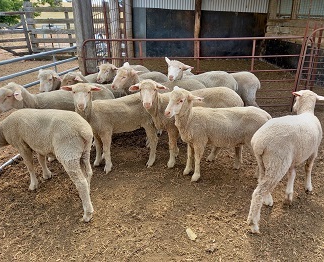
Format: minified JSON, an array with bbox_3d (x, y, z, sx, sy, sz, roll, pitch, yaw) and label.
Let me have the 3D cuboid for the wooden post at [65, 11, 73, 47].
[{"bbox_3d":[-3.380,-3.631,9.362,0.150,1.650,0.120,-1,24,0],"label":"wooden post"}]

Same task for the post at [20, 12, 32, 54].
[{"bbox_3d":[-5.190,-3.786,9.776,0.170,1.640,0.120,-1,24,0],"label":"post"}]

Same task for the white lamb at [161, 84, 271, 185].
[{"bbox_3d":[0.450,0.009,2.153,0.880,0.860,0.310,-3,24,-4],"label":"white lamb"}]

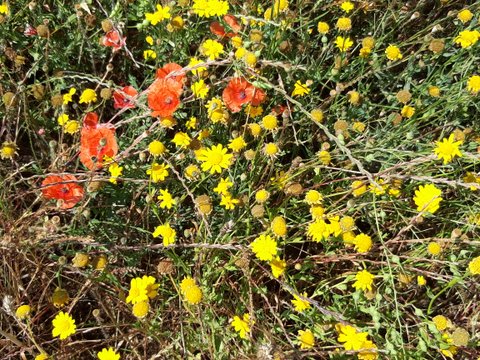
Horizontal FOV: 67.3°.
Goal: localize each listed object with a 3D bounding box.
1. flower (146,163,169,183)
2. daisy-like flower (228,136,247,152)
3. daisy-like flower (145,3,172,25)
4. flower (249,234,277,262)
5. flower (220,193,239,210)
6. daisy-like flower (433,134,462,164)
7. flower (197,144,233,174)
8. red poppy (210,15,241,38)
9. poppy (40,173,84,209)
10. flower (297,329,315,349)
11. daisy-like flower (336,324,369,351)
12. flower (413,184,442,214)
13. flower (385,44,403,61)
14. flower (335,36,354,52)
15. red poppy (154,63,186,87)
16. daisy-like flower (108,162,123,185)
[{"bbox_3d":[-0.118,-0.011,0.516,0.031,0.014,0.031,1,64,-1],"label":"flower"},{"bbox_3d":[-0.004,-0.051,0.528,0.026,0.013,0.026,0,64,0],"label":"daisy-like flower"},{"bbox_3d":[-0.162,-0.326,0.710,0.048,0.018,0.048,0,57,0],"label":"daisy-like flower"},{"bbox_3d":[0.035,0.100,0.540,0.039,0.018,0.039,0,70,0],"label":"flower"},{"bbox_3d":[-0.015,0.031,0.503,0.025,0.011,0.025,0,66,0],"label":"flower"},{"bbox_3d":[0.293,-0.042,0.508,0.040,0.016,0.040,-6,72,11],"label":"daisy-like flower"},{"bbox_3d":[-0.039,-0.032,0.560,0.054,0.018,0.054,0,57,0],"label":"flower"},{"bbox_3d":[-0.026,-0.279,0.654,0.053,0.034,0.053,0,61,0],"label":"red poppy"},{"bbox_3d":[-0.280,0.019,0.570,0.066,0.028,0.066,0,57,0],"label":"poppy"},{"bbox_3d":[0.094,0.227,0.516,0.028,0.018,0.028,15,64,-34],"label":"flower"},{"bbox_3d":[0.161,0.226,0.516,0.043,0.015,0.043,1,72,-3],"label":"daisy-like flower"},{"bbox_3d":[0.245,0.025,0.471,0.037,0.013,0.037,-9,74,15],"label":"flower"},{"bbox_3d":[0.298,-0.248,0.700,0.034,0.018,0.034,0,57,0],"label":"flower"},{"bbox_3d":[0.188,-0.244,0.649,0.036,0.018,0.036,0,37,0],"label":"flower"},{"bbox_3d":[-0.125,-0.182,0.640,0.055,0.030,0.055,0,57,0],"label":"red poppy"},{"bbox_3d":[-0.201,-0.011,0.583,0.032,0.018,0.032,16,47,-18],"label":"daisy-like flower"}]

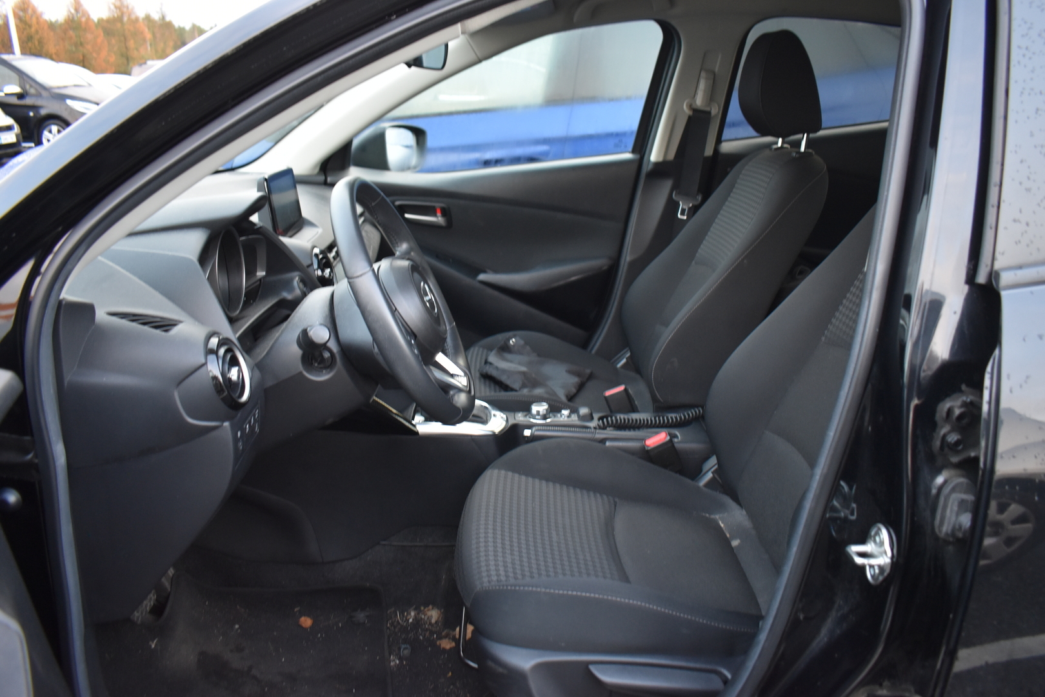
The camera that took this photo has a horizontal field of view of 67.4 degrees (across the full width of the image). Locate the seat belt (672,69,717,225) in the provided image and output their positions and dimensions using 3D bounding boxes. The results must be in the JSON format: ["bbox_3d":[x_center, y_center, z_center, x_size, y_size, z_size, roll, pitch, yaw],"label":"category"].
[{"bbox_3d":[0.435,-0.492,1.976,0.100,0.400,0.080,0,19,0],"label":"seat belt"}]

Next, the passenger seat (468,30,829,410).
[{"bbox_3d":[0.240,-0.215,1.794,0.780,0.950,0.520,0,19,0],"label":"passenger seat"}]

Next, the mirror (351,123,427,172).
[{"bbox_3d":[-0.370,-0.568,2.240,0.145,0.150,0.210,5,19,14],"label":"mirror"}]

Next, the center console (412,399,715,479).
[{"bbox_3d":[0.085,0.188,1.560,0.610,0.180,0.230,0,19,0],"label":"center console"}]

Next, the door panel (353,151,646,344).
[{"bbox_3d":[-0.120,-0.229,2.133,0.860,0.580,0.140,0,19,0],"label":"door panel"}]

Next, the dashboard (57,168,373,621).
[{"bbox_3d":[-0.540,-0.071,1.474,0.530,0.520,1.400,0,19,0],"label":"dashboard"}]

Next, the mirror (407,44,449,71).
[{"bbox_3d":[-0.175,-0.507,1.328,0.050,0.065,0.225,4,19,11],"label":"mirror"}]

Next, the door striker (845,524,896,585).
[{"bbox_3d":[0.330,0.196,0.746,0.037,0.060,0.037,-6,19,-17],"label":"door striker"}]

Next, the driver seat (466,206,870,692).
[{"bbox_3d":[0.300,0.016,1.134,0.790,0.950,0.520,0,19,0],"label":"driver seat"}]

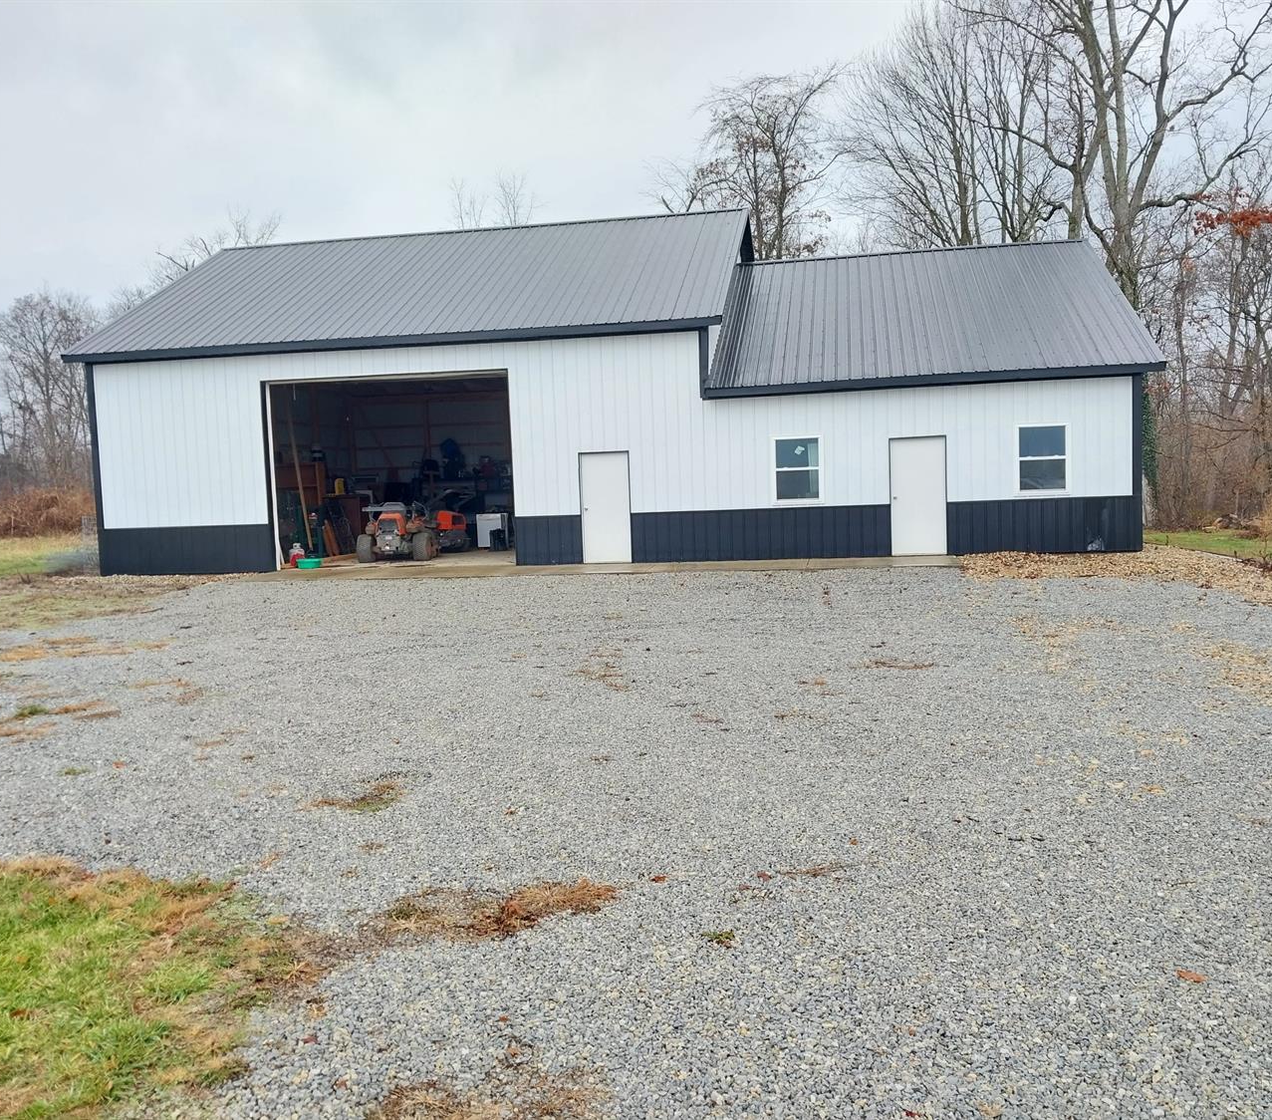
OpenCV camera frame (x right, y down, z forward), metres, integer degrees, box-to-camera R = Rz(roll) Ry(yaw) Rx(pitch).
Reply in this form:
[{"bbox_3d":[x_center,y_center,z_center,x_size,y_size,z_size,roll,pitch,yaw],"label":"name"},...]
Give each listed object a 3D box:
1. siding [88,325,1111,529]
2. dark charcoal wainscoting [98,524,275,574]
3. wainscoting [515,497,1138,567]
[{"bbox_3d":[-1.142,-2.428,20.423,19.145,3.201,0.120,-1,4,10],"label":"siding"},{"bbox_3d":[-8.791,-0.189,21.962,3.647,0.907,0.080,-1,4,10],"label":"dark charcoal wainscoting"},{"bbox_3d":[3.118,-0.483,19.798,10.823,0.907,0.080,-1,4,10],"label":"wainscoting"}]

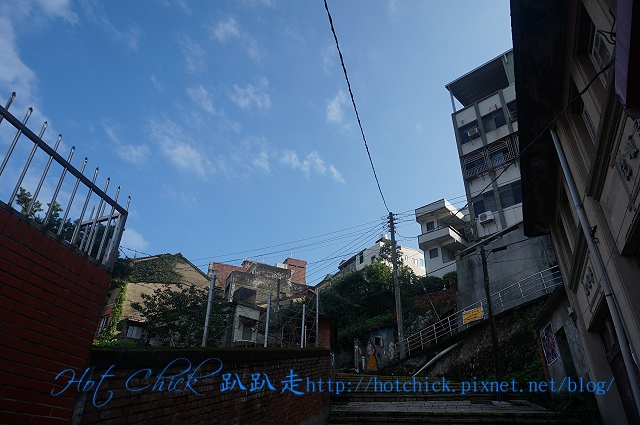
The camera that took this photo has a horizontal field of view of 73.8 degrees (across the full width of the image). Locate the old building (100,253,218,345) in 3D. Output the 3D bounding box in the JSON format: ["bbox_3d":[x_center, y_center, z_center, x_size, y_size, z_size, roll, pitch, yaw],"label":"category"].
[{"bbox_3d":[-12.086,7.895,32.337,6.600,8.000,8.000,20,-34,-31],"label":"old building"}]

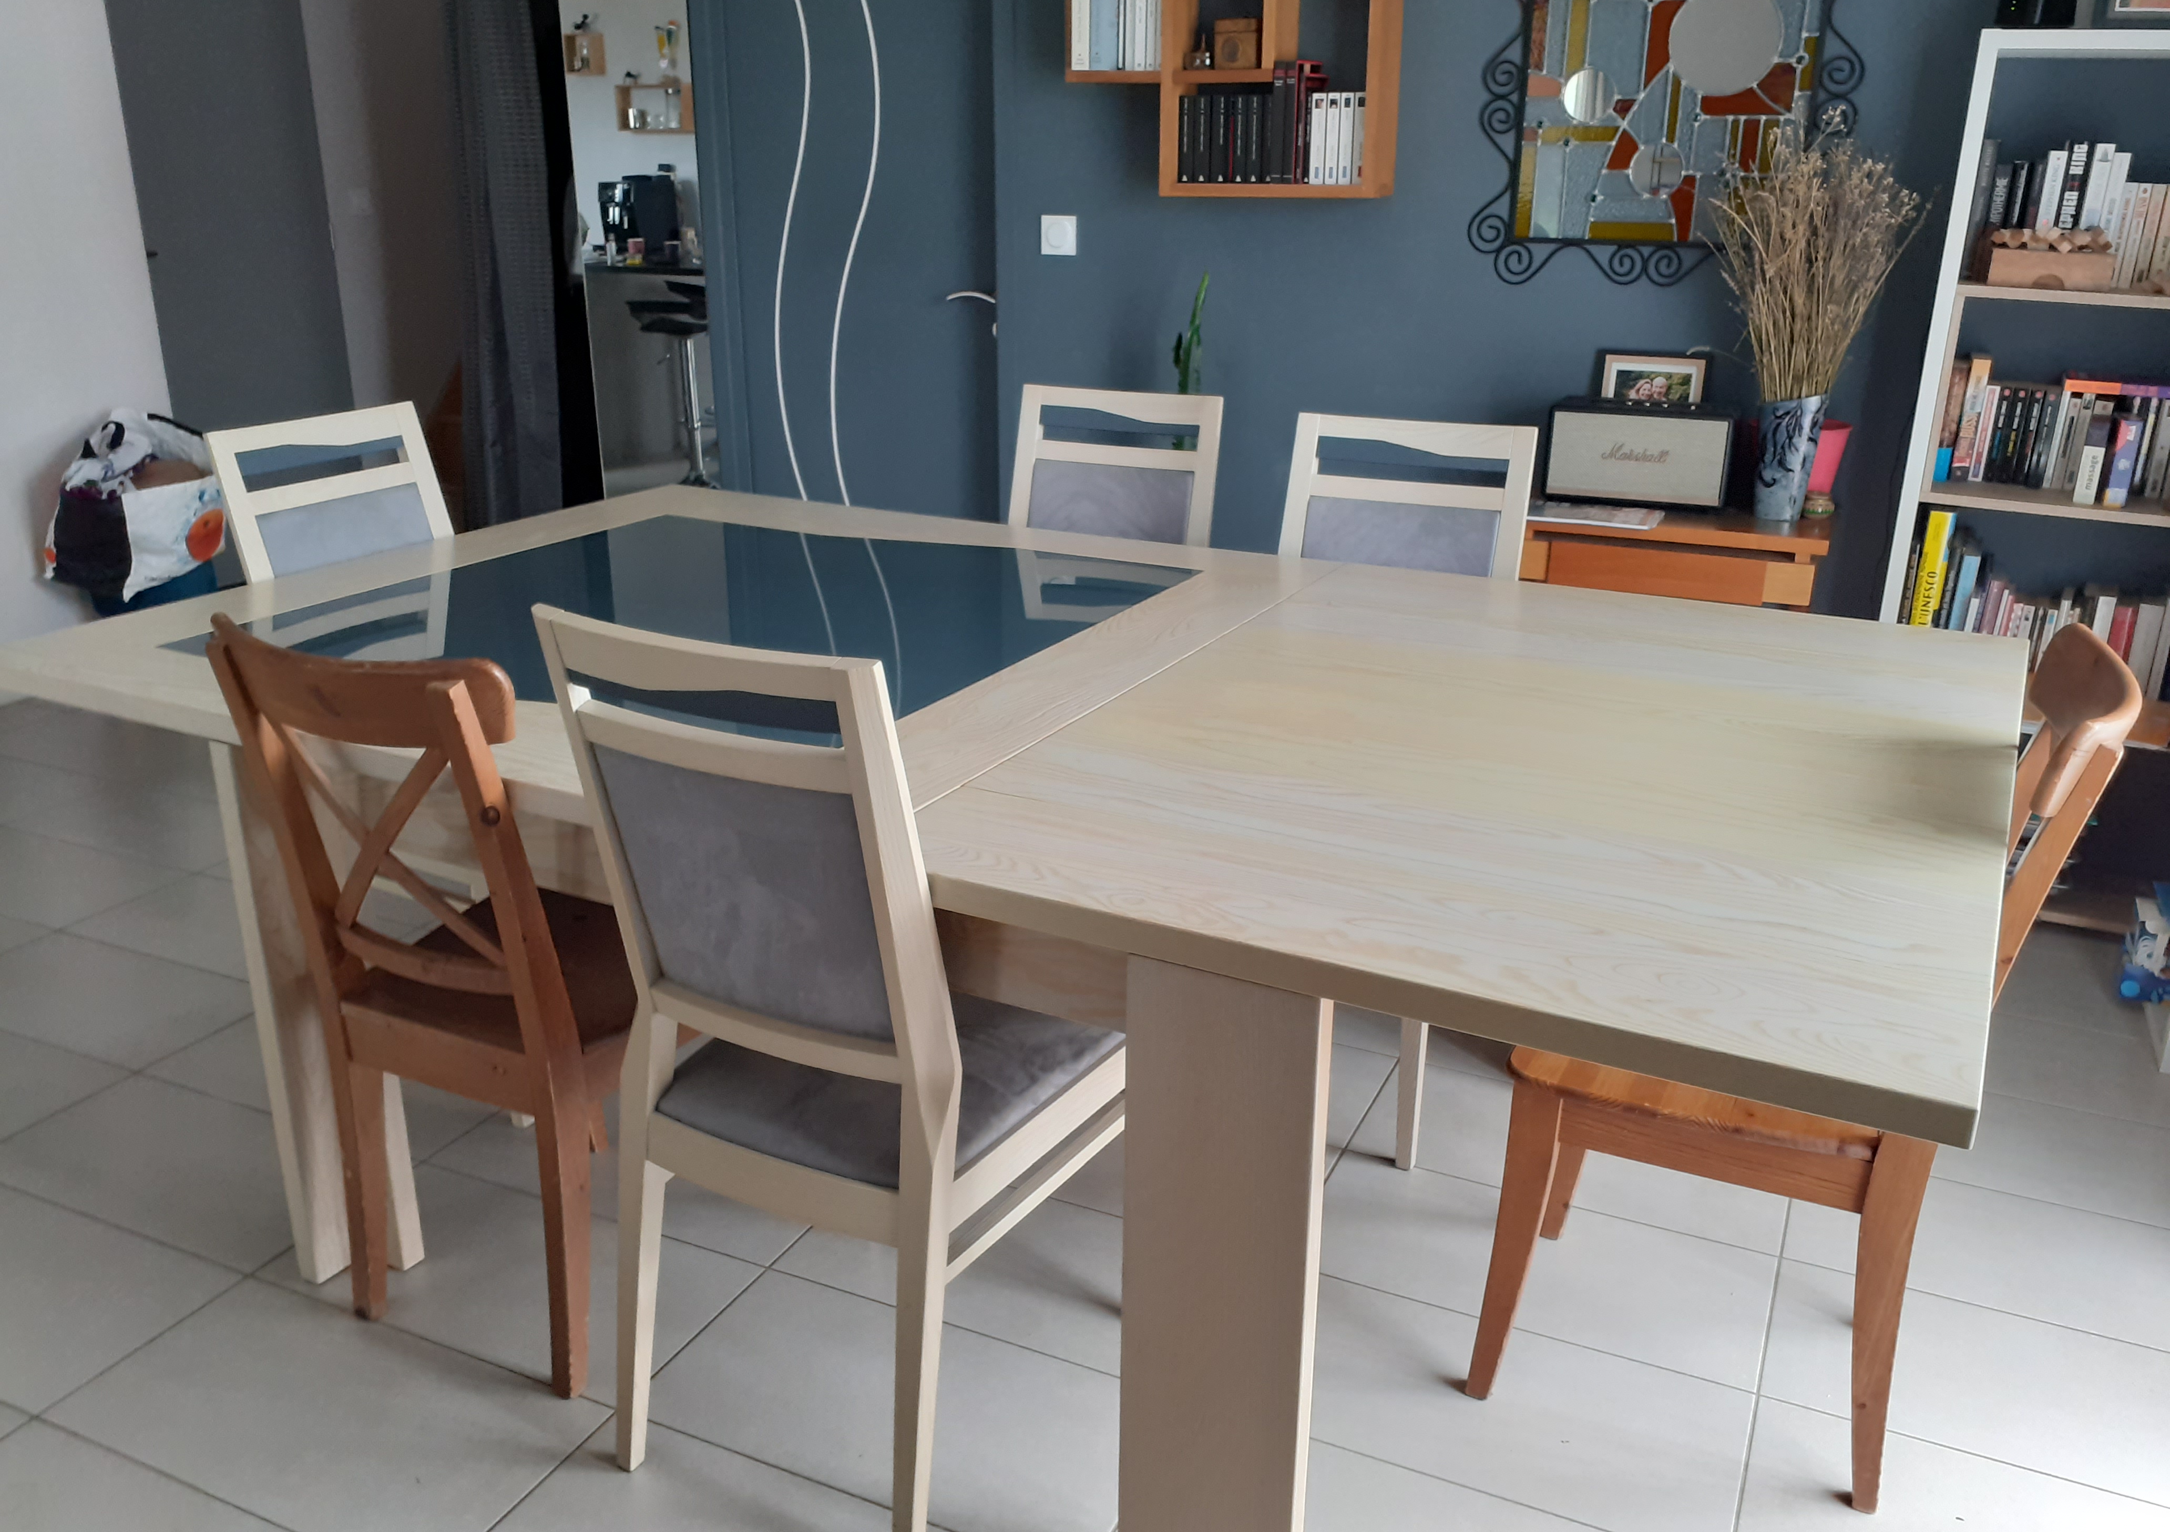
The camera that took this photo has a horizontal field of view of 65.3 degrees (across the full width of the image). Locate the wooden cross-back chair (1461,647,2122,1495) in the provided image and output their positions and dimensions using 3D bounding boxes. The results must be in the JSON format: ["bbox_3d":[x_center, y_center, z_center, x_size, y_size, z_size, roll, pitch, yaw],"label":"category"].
[{"bbox_3d":[0.764,0.292,1.901,0.535,0.908,0.435,9,21,24],"label":"wooden cross-back chair"}]

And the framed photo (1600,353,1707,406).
[{"bbox_3d":[1.188,-0.728,3.577,0.230,0.283,0.035,9,21,24],"label":"framed photo"}]

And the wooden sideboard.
[{"bbox_3d":[1.186,-0.170,3.524,0.600,0.733,0.435,9,21,24],"label":"wooden sideboard"}]

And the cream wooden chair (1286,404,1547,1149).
[{"bbox_3d":[0.404,0.009,2.623,0.445,0.995,0.570,9,21,23],"label":"cream wooden chair"}]

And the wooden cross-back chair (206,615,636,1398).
[{"bbox_3d":[-0.642,0.234,2.087,0.430,0.910,0.520,10,21,25],"label":"wooden cross-back chair"}]

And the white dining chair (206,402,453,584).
[{"bbox_3d":[-0.998,-0.037,2.721,0.580,0.985,0.455,9,21,24],"label":"white dining chair"}]

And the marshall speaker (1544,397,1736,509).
[{"bbox_3d":[1.146,-0.647,3.474,0.350,0.195,0.185,8,21,22],"label":"marshall speaker"}]

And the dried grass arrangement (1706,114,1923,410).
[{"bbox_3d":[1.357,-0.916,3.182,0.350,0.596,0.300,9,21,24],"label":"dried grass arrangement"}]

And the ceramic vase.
[{"bbox_3d":[1.362,-0.599,3.287,0.124,0.232,0.120,9,21,24],"label":"ceramic vase"}]

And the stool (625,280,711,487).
[{"bbox_3d":[-1.762,-1.669,7.618,0.480,0.870,0.450,3,19,9],"label":"stool"}]

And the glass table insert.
[{"bbox_3d":[-0.524,-0.237,2.494,1.050,0.010,1.020,9,21,23],"label":"glass table insert"}]

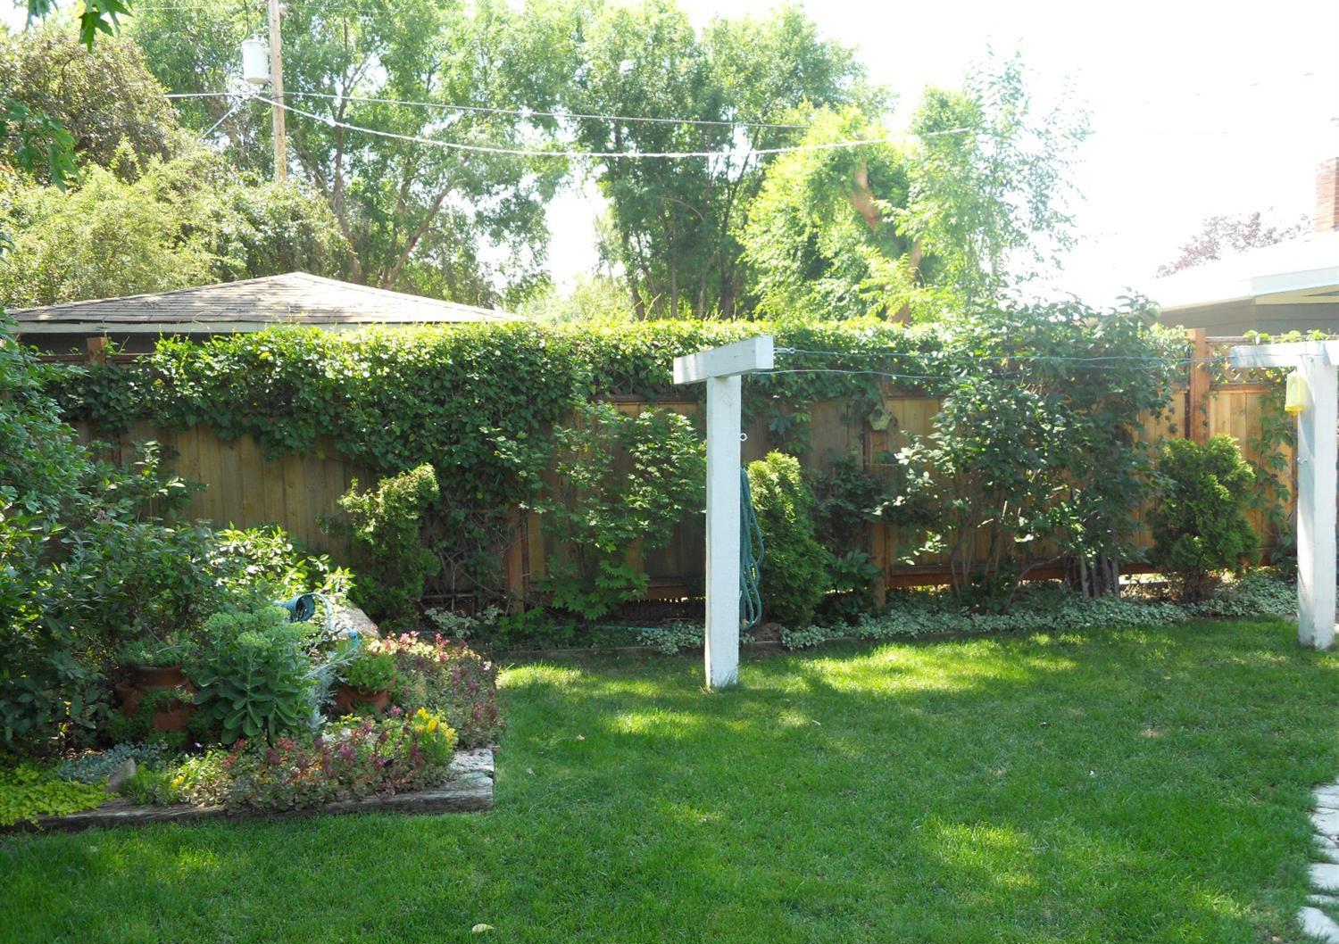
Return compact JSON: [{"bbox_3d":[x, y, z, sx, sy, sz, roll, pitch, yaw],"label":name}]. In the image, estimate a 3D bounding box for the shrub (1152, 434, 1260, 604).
[{"bbox_3d":[3.659,0.310,7.418,0.720,1.108,0.700,-2,4,-9],"label":"shrub"}]

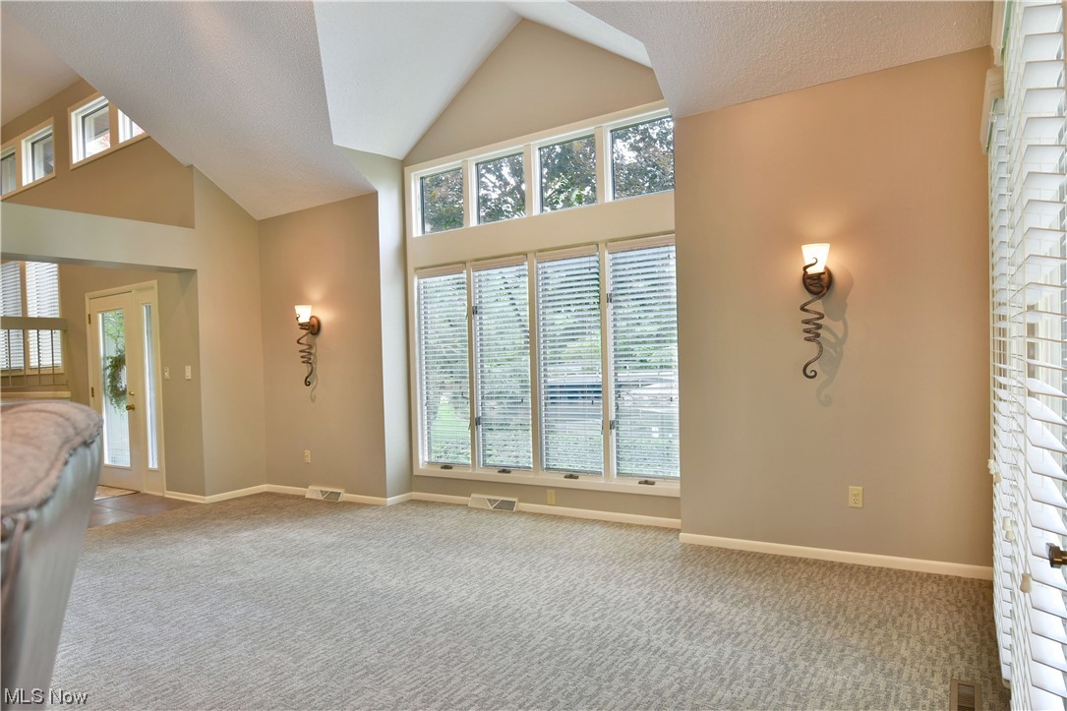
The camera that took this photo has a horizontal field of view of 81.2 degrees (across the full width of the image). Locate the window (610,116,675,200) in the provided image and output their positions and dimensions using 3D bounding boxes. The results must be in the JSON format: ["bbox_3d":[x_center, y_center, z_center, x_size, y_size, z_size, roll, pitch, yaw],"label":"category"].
[{"bbox_3d":[0.786,-1.404,4.456,0.530,0.560,0.100,-2,-1,31],"label":"window"}]

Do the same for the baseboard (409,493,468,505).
[{"bbox_3d":[-0.824,1.242,5.364,0.645,0.070,0.020,-2,-1,31],"label":"baseboard"}]

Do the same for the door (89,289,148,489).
[{"bbox_3d":[-4.393,0.379,6.559,0.880,2.050,0.055,-2,0,30],"label":"door"}]

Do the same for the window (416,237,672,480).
[{"bbox_3d":[0.022,0.070,4.904,2.400,1.750,0.120,-2,-1,31],"label":"window"}]

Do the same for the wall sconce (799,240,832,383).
[{"bbox_3d":[1.622,-0.246,3.559,0.165,0.765,0.195,-2,0,30],"label":"wall sconce"}]

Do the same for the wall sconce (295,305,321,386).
[{"bbox_3d":[-2.055,-0.087,5.651,0.160,0.730,0.190,-2,-1,31],"label":"wall sconce"}]

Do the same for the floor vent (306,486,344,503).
[{"bbox_3d":[-1.920,1.269,5.719,0.458,0.106,0.068,-2,0,30],"label":"floor vent"}]

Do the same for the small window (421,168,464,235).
[{"bbox_3d":[-0.772,-1.339,5.405,0.565,0.560,0.100,-2,-1,31],"label":"small window"}]

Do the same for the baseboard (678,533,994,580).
[{"bbox_3d":[1.679,1.164,3.654,1.690,0.065,0.016,-2,0,30],"label":"baseboard"}]

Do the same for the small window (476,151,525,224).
[{"bbox_3d":[-0.274,-1.383,5.167,0.530,0.550,0.080,-2,0,30],"label":"small window"}]

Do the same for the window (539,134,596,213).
[{"bbox_3d":[0.274,-1.383,4.768,0.540,0.560,0.100,-2,-1,31],"label":"window"}]

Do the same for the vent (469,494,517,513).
[{"bbox_3d":[-0.338,1.214,5.114,0.458,0.106,0.068,-2,0,30],"label":"vent"}]

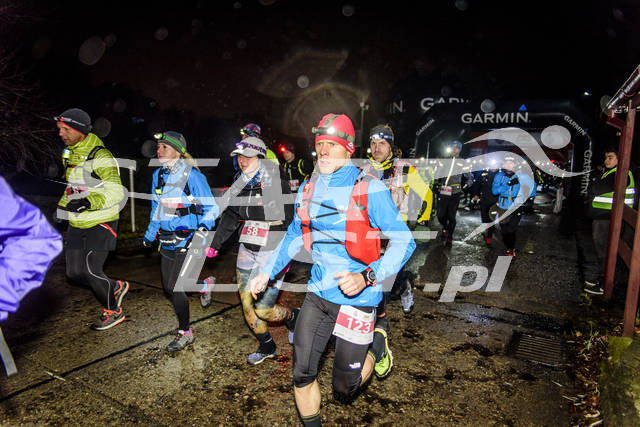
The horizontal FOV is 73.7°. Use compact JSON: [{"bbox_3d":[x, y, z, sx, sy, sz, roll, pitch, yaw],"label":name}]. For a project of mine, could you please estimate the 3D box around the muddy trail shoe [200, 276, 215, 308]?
[{"bbox_3d":[-0.966,0.679,3.670,0.095,0.260,0.110,4,-15,32],"label":"muddy trail shoe"}]

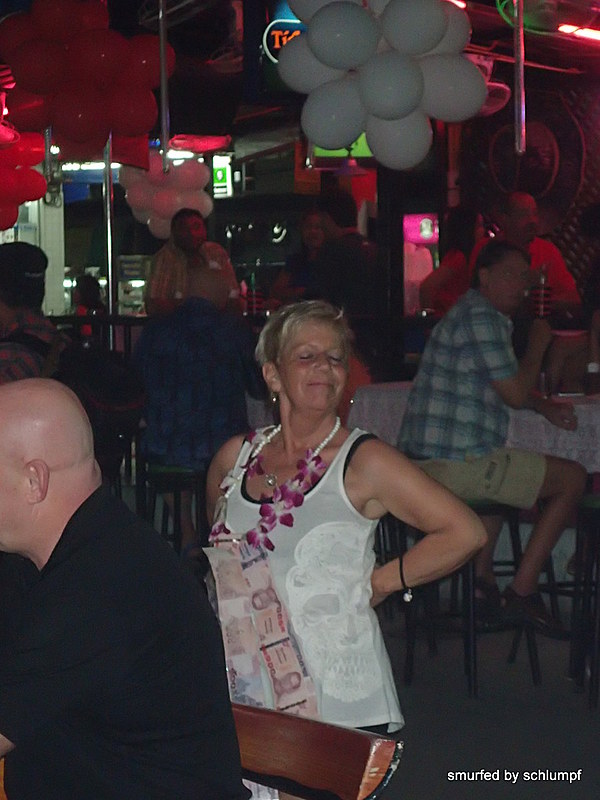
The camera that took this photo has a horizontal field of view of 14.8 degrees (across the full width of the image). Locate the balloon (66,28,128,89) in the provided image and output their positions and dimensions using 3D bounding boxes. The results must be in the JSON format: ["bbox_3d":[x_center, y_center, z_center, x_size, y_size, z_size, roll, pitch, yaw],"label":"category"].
[{"bbox_3d":[-0.916,-1.532,10.400,0.275,0.280,0.275,-1,4,0],"label":"balloon"}]

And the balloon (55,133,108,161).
[{"bbox_3d":[-1.016,-1.211,10.700,0.275,0.280,0.275,-1,4,0],"label":"balloon"}]

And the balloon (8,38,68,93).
[{"bbox_3d":[-1.188,-1.515,10.500,0.275,0.280,0.275,-1,4,0],"label":"balloon"}]

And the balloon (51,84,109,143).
[{"bbox_3d":[-0.997,-1.296,10.450,0.275,0.280,0.275,-1,4,0],"label":"balloon"}]

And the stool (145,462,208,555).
[{"bbox_3d":[-0.523,0.637,10.024,0.370,0.700,0.370,-1,4,0],"label":"stool"}]

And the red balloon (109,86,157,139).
[{"bbox_3d":[-0.777,-1.323,10.600,0.275,0.280,0.275,-1,4,0],"label":"red balloon"}]

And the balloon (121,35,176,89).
[{"bbox_3d":[-0.706,-1.567,10.700,0.275,0.280,0.275,-1,4,0],"label":"balloon"}]

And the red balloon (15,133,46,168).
[{"bbox_3d":[-1.990,-1.843,17.000,0.270,0.265,0.270,-1,4,0],"label":"red balloon"}]

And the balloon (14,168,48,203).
[{"bbox_3d":[-1.990,-1.585,17.000,0.270,0.265,0.270,-1,4,0],"label":"balloon"}]

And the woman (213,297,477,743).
[{"bbox_3d":[0.088,0.599,4.674,0.520,1.600,0.360,1,5,30],"label":"woman"}]

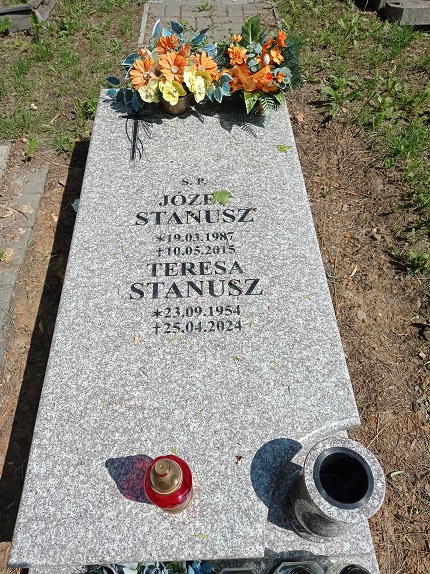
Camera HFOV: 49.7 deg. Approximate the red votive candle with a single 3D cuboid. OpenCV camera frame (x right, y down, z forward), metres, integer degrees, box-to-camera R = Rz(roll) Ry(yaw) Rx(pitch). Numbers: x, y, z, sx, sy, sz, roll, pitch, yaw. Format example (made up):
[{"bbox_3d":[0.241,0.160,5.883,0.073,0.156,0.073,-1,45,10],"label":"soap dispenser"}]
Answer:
[{"bbox_3d":[-0.091,0.389,0.916,0.090,0.225,0.090,-2,54,-1],"label":"red votive candle"}]

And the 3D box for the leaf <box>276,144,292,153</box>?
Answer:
[{"bbox_3d":[0.257,-0.515,1.714,0.056,0.015,0.053,-2,54,-1],"label":"leaf"}]

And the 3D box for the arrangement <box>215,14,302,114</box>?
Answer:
[{"bbox_3d":[0.163,-0.826,1.737,0.330,0.345,0.270,-2,51,-1],"label":"arrangement"}]

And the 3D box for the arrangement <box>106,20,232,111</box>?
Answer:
[{"bbox_3d":[-0.176,-0.825,1.756,0.475,0.315,0.290,-2,51,-1],"label":"arrangement"}]

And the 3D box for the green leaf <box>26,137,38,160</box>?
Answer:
[{"bbox_3d":[-0.805,-0.612,2.042,0.052,0.120,0.045,-2,51,-1],"label":"green leaf"}]

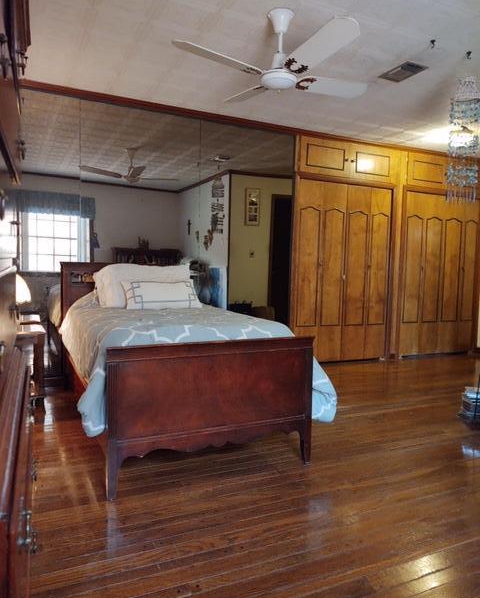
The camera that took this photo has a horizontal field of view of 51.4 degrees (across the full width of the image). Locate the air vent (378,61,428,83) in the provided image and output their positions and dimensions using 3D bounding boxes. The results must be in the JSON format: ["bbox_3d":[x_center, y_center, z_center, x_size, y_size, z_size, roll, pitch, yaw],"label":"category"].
[{"bbox_3d":[1.143,-1.583,3.507,0.206,0.030,0.317,-1,5,-26],"label":"air vent"}]

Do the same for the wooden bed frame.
[{"bbox_3d":[-0.542,0.296,3.350,1.070,1.040,2.080,-1,5,-26],"label":"wooden bed frame"}]

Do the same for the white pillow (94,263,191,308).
[{"bbox_3d":[-0.778,-0.110,4.019,0.740,0.350,0.210,-1,-10,-26],"label":"white pillow"}]

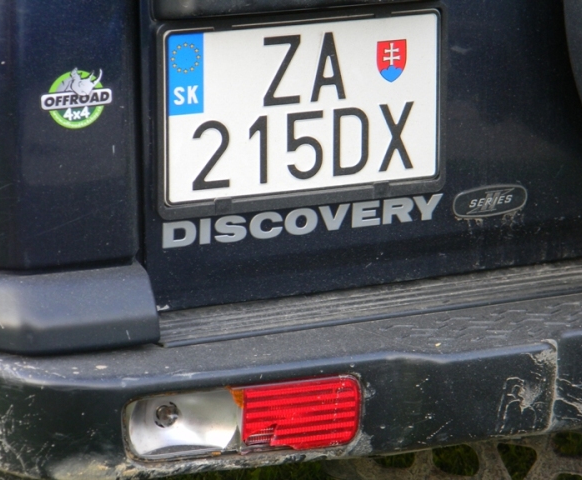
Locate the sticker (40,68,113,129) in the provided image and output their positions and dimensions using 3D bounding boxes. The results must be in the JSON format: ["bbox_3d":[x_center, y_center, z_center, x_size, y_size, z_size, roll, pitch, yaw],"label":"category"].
[{"bbox_3d":[-0.235,-0.155,3.004,0.081,0.069,0.003,-5,16,-19],"label":"sticker"}]

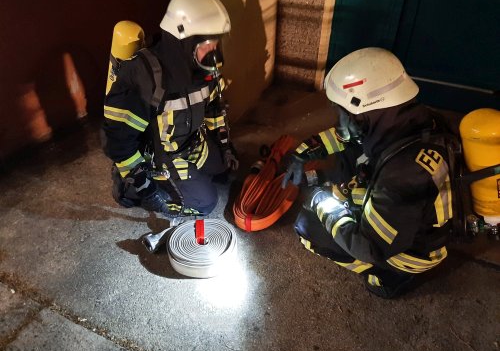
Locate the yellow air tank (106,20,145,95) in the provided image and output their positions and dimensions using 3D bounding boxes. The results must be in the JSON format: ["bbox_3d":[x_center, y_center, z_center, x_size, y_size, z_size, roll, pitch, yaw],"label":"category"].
[{"bbox_3d":[-0.660,-0.551,1.959,0.160,0.520,0.160,36,44,10],"label":"yellow air tank"}]

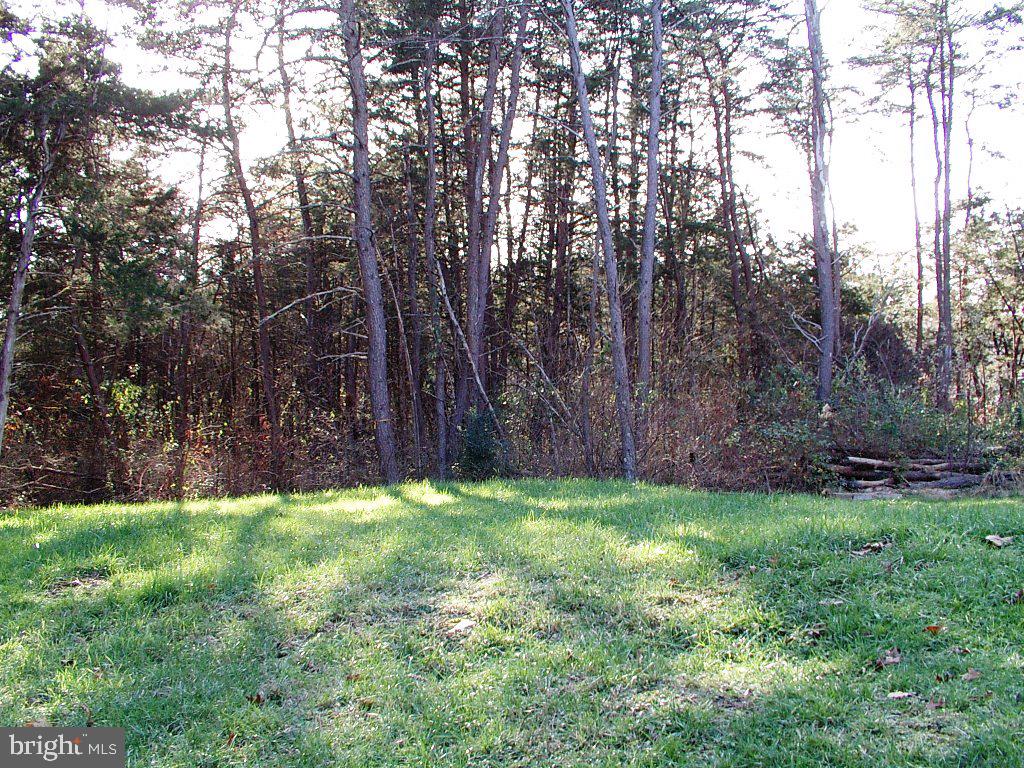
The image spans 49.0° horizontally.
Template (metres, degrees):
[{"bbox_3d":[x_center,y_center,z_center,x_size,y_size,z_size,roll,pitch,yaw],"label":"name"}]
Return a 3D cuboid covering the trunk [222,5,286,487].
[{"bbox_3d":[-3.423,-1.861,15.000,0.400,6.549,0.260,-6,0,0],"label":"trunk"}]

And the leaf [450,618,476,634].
[{"bbox_3d":[-0.280,1.402,6.500,0.150,0.050,0.130,0,0,0],"label":"leaf"}]

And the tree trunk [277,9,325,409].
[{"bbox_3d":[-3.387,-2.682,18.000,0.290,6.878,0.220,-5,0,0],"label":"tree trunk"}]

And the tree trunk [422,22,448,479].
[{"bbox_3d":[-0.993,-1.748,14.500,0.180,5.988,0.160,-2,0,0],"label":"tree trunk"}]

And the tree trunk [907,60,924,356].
[{"bbox_3d":[8.256,-3.427,23.000,0.180,6.551,0.140,-2,0,0],"label":"tree trunk"}]

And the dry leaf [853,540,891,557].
[{"bbox_3d":[2.854,1.302,8.900,0.310,0.060,0.200,0,0,0],"label":"dry leaf"}]

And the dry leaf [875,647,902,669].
[{"bbox_3d":[1.943,1.411,5.800,0.145,0.060,0.130,0,0,0],"label":"dry leaf"}]

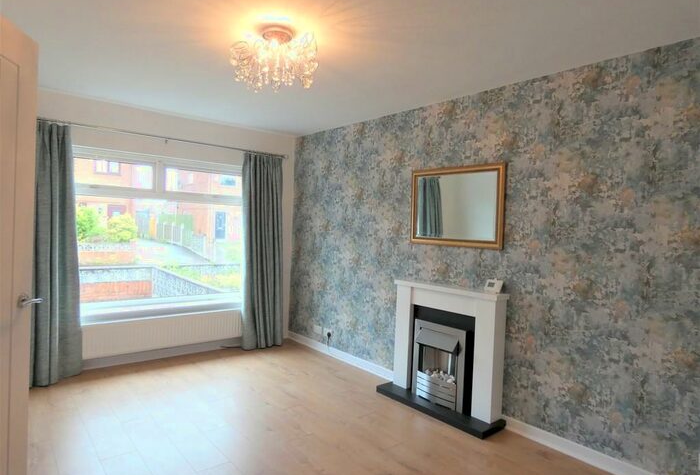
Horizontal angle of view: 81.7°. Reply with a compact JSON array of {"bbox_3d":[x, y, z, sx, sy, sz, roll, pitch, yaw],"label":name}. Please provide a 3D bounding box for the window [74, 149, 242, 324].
[{"bbox_3d":[-1.849,-0.021,4.073,1.705,1.553,0.122,1,1,-41],"label":"window"}]

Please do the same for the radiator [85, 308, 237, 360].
[{"bbox_3d":[-1.783,0.937,4.039,1.614,0.315,0.091,1,1,-41],"label":"radiator"}]

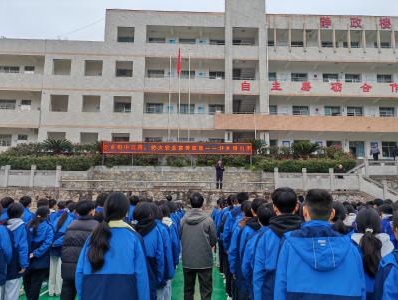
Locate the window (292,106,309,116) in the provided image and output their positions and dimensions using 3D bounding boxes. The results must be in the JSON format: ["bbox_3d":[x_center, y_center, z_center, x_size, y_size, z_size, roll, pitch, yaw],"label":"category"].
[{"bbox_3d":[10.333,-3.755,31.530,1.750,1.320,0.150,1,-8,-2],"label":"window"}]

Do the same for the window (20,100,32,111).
[{"bbox_3d":[-16.699,-4.312,30.172,0.909,1.000,0.120,1,-9,-1],"label":"window"}]

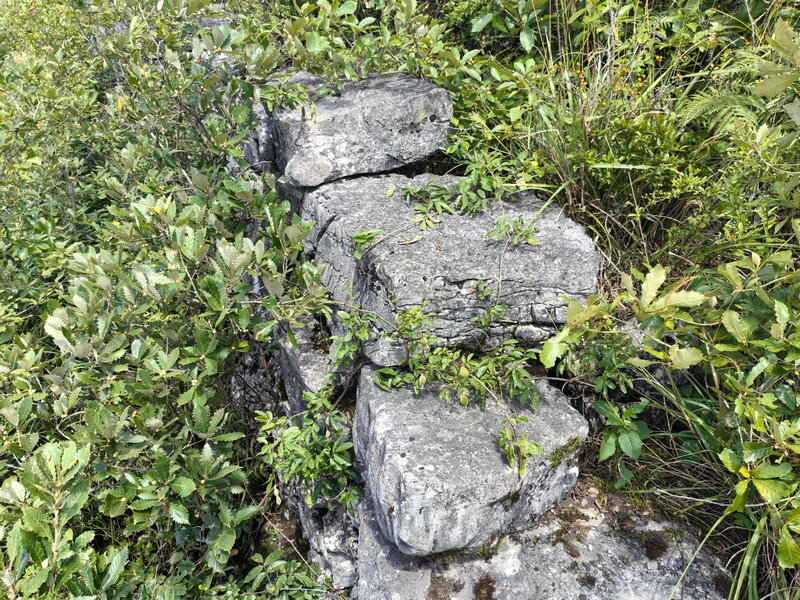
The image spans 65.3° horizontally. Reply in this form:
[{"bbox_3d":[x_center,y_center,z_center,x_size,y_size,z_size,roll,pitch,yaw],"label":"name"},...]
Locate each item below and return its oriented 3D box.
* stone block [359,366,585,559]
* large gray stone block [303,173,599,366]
[{"bbox_3d":[0.169,0.432,1.908,0.560,0.270,0.480,-9,39,-11],"label":"stone block"},{"bbox_3d":[0.203,-0.161,2.196,0.800,0.390,0.540,-9,39,-12],"label":"large gray stone block"}]

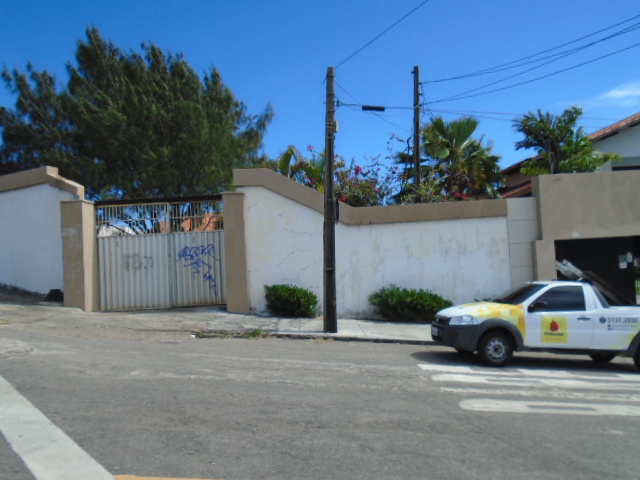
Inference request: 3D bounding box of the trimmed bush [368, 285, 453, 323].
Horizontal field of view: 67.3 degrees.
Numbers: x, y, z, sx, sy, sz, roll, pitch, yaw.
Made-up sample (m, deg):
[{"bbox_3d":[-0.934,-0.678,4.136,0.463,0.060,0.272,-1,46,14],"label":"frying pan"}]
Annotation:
[{"bbox_3d":[2.335,1.638,12.400,2.050,0.950,1.100,-3,-2,0],"label":"trimmed bush"}]

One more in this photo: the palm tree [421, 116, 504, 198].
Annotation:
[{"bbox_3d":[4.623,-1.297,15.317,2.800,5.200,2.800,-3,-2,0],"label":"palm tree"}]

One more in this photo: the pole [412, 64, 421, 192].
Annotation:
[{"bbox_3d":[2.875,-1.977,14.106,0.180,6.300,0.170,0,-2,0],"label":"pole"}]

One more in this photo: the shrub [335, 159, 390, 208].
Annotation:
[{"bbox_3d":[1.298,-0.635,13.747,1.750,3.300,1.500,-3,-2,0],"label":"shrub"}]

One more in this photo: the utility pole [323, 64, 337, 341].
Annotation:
[{"bbox_3d":[0.243,-0.908,10.588,0.280,5.860,0.250,0,-2,0],"label":"utility pole"}]

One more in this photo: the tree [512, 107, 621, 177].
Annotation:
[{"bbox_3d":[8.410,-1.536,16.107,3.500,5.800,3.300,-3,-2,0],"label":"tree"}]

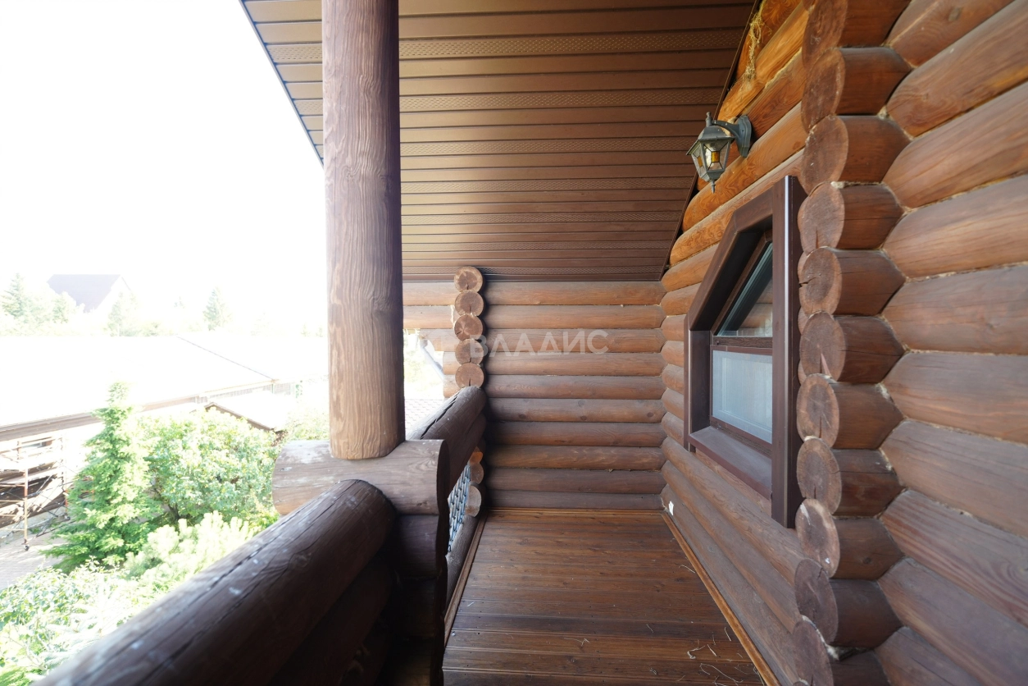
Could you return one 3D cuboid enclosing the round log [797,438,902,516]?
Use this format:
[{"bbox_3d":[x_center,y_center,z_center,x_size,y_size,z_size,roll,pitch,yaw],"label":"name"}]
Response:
[{"bbox_3d":[1.103,0.443,1.510,0.192,0.242,0.242,0,1,3],"label":"round log"}]

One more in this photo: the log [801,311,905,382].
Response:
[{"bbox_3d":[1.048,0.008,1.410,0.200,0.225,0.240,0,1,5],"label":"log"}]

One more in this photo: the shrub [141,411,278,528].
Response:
[{"bbox_3d":[-7.346,2.975,11.005,2.600,2.570,2.600,-1,1,-34],"label":"shrub"}]

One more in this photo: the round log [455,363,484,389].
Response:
[{"bbox_3d":[-0.379,0.297,4.069,0.247,0.247,0.178,0,1,3],"label":"round log"}]

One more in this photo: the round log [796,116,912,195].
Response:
[{"bbox_3d":[1.104,-0.604,1.488,0.192,0.242,0.242,0,1,3],"label":"round log"}]

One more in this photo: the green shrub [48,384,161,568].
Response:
[{"bbox_3d":[-8.309,2.551,9.251,1.750,3.490,1.750,-1,1,-42],"label":"green shrub"}]

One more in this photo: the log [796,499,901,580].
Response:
[{"bbox_3d":[1.102,0.645,1.515,0.192,0.242,0.242,0,1,3],"label":"log"}]

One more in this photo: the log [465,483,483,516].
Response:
[{"bbox_3d":[-0.403,1.341,4.017,0.247,0.247,0.324,0,1,3],"label":"log"}]

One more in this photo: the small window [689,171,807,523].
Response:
[{"bbox_3d":[1.225,0.026,2.505,0.160,1.390,1.430,0,1,5],"label":"small window"}]

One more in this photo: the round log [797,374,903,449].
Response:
[{"bbox_3d":[1.103,0.232,1.511,0.192,0.242,0.242,0,1,3],"label":"round log"}]

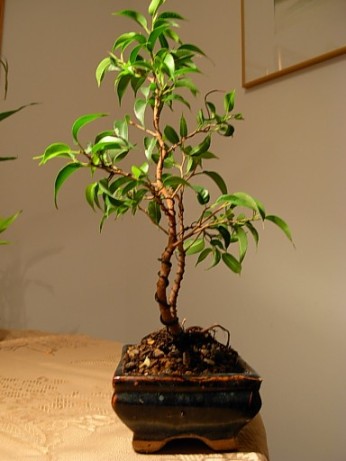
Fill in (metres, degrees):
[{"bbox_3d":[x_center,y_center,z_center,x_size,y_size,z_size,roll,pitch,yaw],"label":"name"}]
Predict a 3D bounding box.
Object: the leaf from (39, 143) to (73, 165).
[{"bbox_3d":[-0.127,-0.083,0.545,0.037,0.023,0.014,0,-4,0],"label":"leaf"}]

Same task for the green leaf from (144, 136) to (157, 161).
[{"bbox_3d":[-0.023,-0.083,0.515,0.012,0.025,0.009,-7,-12,17],"label":"green leaf"}]

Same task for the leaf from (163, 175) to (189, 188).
[{"bbox_3d":[0.004,-0.052,0.540,0.037,0.010,0.014,21,34,22],"label":"leaf"}]

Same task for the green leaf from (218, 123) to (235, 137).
[{"bbox_3d":[0.054,-0.102,0.510,0.016,0.014,0.016,13,1,18],"label":"green leaf"}]

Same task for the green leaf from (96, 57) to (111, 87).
[{"bbox_3d":[-0.069,-0.157,0.500,0.010,0.032,0.012,26,-13,-23],"label":"green leaf"}]

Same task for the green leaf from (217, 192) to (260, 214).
[{"bbox_3d":[0.063,-0.028,0.500,0.045,0.014,0.016,-3,30,-12],"label":"green leaf"}]

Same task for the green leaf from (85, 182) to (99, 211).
[{"bbox_3d":[-0.087,-0.036,0.540,0.010,0.032,0.013,18,-20,-42],"label":"green leaf"}]

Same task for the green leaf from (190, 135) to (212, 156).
[{"bbox_3d":[0.031,-0.093,0.555,0.011,0.032,0.012,42,-3,8],"label":"green leaf"}]

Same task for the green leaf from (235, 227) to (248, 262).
[{"bbox_3d":[0.074,0.015,0.545,0.012,0.038,0.010,3,-10,-18],"label":"green leaf"}]

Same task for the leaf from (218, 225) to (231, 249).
[{"bbox_3d":[0.055,0.007,0.540,0.013,0.026,0.013,1,-4,-17],"label":"leaf"}]

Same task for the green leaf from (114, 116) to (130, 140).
[{"bbox_3d":[-0.056,-0.111,0.552,0.016,0.027,0.013,0,-4,0],"label":"green leaf"}]

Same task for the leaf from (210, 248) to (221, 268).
[{"bbox_3d":[0.045,0.030,0.555,0.011,0.026,0.009,30,-20,-28],"label":"leaf"}]

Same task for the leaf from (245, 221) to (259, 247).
[{"bbox_3d":[0.080,0.003,0.505,0.008,0.028,0.011,-24,0,34],"label":"leaf"}]

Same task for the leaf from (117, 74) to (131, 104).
[{"bbox_3d":[-0.048,-0.137,0.490,0.014,0.032,0.010,6,-7,25],"label":"leaf"}]

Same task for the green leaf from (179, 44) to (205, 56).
[{"bbox_3d":[0.022,-0.200,0.562,0.031,0.013,0.014,0,-4,0],"label":"green leaf"}]

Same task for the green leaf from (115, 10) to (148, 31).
[{"bbox_3d":[-0.046,-0.243,0.580,0.043,0.014,0.010,24,-54,-11],"label":"green leaf"}]

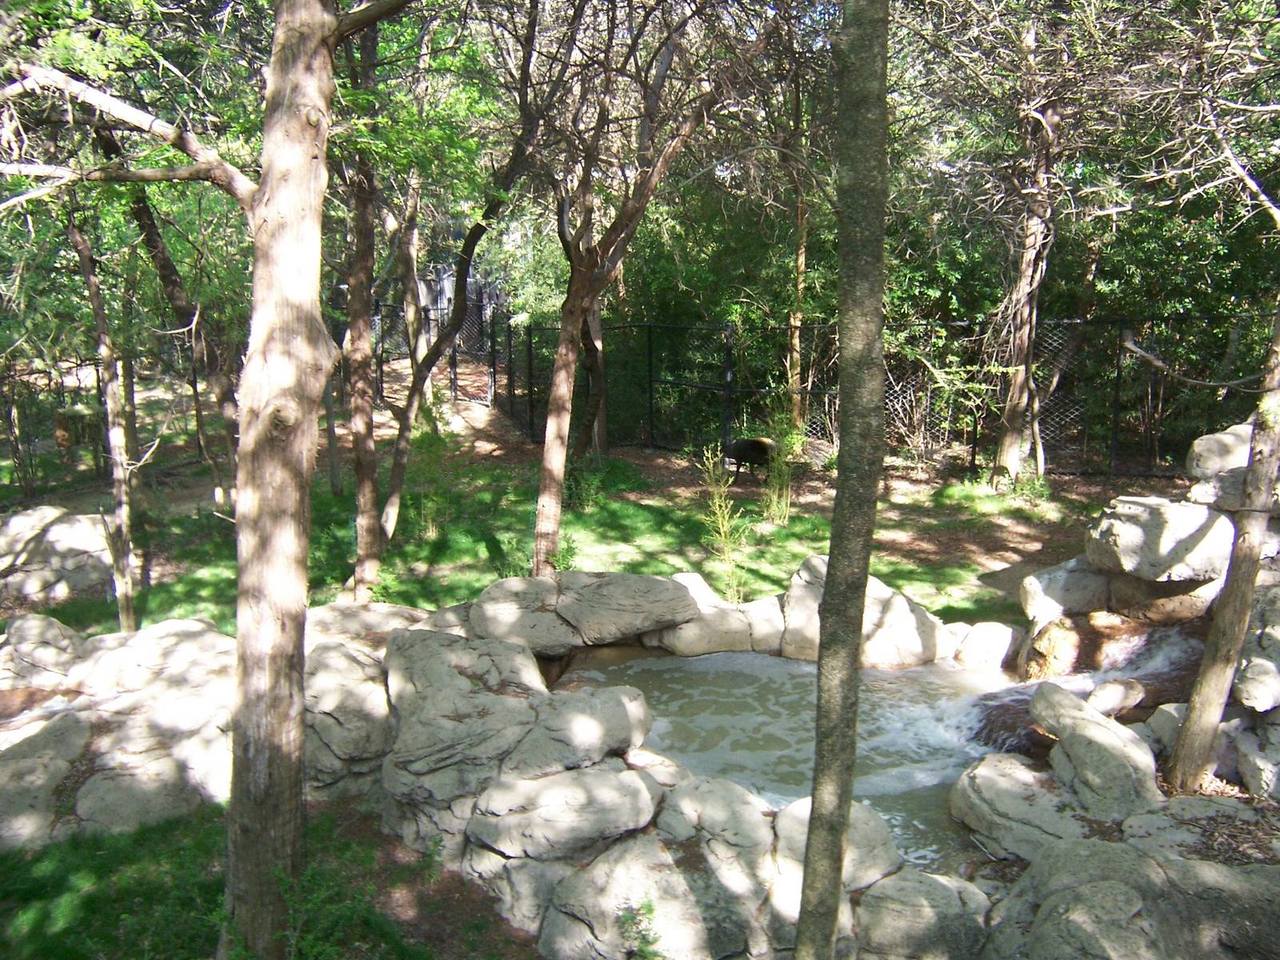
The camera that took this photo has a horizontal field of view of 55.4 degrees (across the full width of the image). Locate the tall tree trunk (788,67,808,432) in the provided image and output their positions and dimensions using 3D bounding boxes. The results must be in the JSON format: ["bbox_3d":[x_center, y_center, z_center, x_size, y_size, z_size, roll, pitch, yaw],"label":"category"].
[{"bbox_3d":[2.890,-3.973,22.300,0.360,6.900,0.330,1,10,7],"label":"tall tree trunk"}]

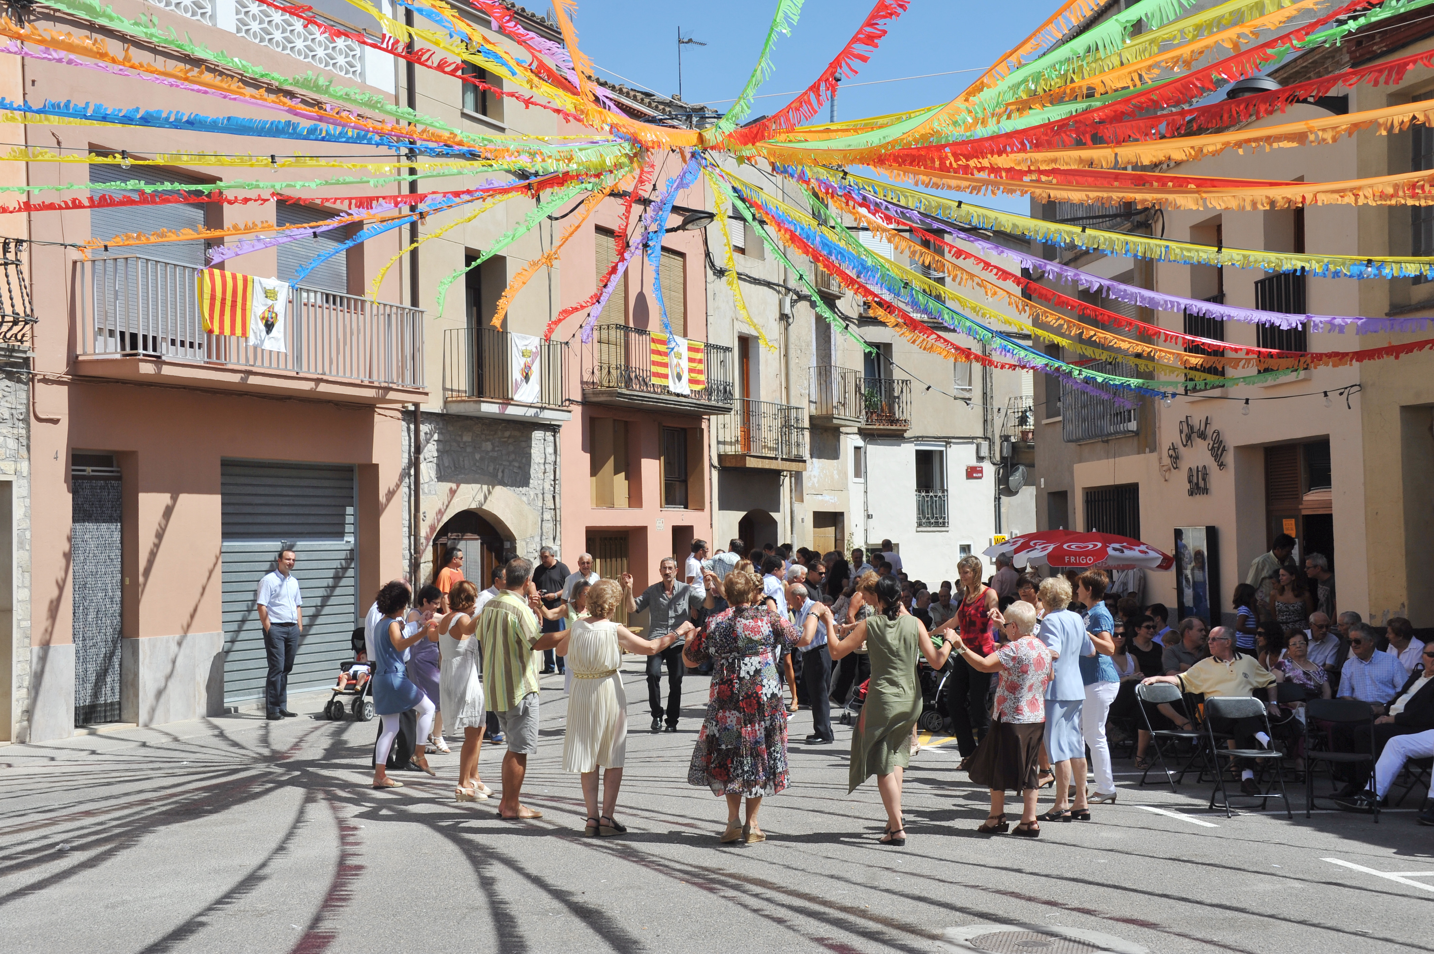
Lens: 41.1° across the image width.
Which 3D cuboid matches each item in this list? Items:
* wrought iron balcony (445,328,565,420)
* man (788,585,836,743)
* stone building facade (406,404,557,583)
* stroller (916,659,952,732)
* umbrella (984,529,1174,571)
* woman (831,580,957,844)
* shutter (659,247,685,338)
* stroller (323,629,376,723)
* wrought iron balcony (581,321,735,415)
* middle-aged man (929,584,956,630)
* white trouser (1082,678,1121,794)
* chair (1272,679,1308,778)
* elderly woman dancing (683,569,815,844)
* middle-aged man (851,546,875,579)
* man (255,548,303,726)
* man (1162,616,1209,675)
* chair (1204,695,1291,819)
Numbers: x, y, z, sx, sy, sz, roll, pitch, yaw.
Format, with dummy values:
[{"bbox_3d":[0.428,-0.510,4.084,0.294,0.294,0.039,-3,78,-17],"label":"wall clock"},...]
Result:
[{"bbox_3d":[-2.802,-1.404,25.900,0.600,1.050,2.320,-2,-2,23],"label":"wrought iron balcony"},{"bbox_3d":[0.882,1.718,17.600,0.450,1.500,0.550,-1,-2,-7],"label":"man"},{"bbox_3d":[-3.340,0.941,26.290,0.450,3.500,4.250,-2,-2,24],"label":"stone building facade"},{"bbox_3d":[2.184,2.011,18.300,0.750,0.900,0.500,0,-3,-38],"label":"stroller"},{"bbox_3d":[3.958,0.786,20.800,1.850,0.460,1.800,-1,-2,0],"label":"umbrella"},{"bbox_3d":[1.054,1.415,11.728,0.740,1.640,0.500,-1,-2,-5],"label":"woman"},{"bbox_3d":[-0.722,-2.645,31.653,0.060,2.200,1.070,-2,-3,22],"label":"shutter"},{"bbox_3d":[-3.725,2.015,19.700,0.520,1.000,0.800,-2,-3,24],"label":"stroller"},{"bbox_3d":[-0.890,-1.656,30.542,0.620,1.120,4.641,-2,-3,22],"label":"wrought iron balcony"},{"bbox_3d":[2.956,2.080,24.900,0.550,1.270,0.750,-1,-2,6],"label":"middle-aged man"},{"bbox_3d":[2.643,1.760,13.200,0.380,0.880,0.380,-2,-2,12],"label":"white trouser"},{"bbox_3d":[4.237,1.897,14.100,0.460,0.800,0.480,-1,-2,-3],"label":"chair"},{"bbox_3d":[0.193,1.384,11.550,0.800,1.640,0.480,-1,-2,3],"label":"elderly woman dancing"},{"bbox_3d":[1.855,1.804,24.629,0.500,1.720,0.340,-1,-2,7],"label":"middle-aged man"},{"bbox_3d":[-4.499,1.622,19.700,0.480,1.760,0.320,1,-3,-40],"label":"man"},{"bbox_3d":[3.664,1.709,14.921,0.550,1.250,0.750,0,-2,-23],"label":"man"},{"bbox_3d":[3.534,1.873,12.763,0.440,0.770,0.480,-1,-2,-5],"label":"chair"}]

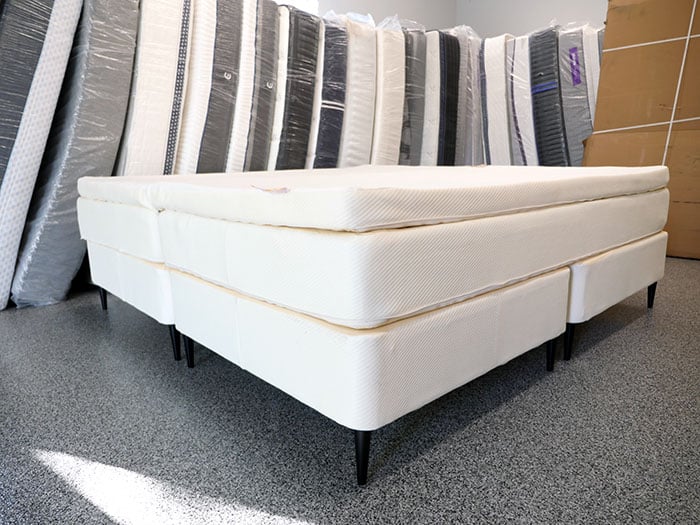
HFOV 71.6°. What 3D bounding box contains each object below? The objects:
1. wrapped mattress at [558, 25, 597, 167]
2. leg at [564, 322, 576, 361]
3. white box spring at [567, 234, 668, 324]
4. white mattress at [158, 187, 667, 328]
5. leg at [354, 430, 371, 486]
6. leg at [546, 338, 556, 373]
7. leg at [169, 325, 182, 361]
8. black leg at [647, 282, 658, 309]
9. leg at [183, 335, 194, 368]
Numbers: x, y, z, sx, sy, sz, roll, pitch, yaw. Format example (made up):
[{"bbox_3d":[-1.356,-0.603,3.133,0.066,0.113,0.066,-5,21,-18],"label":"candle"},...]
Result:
[{"bbox_3d":[2.707,-1.463,5.380,0.800,2.000,0.235,-12,7,-41],"label":"wrapped mattress"},{"bbox_3d":[0.777,0.272,1.734,0.034,0.160,0.034,-12,15,-41],"label":"leg"},{"bbox_3d":[0.813,-0.040,2.345,1.001,0.230,1.014,-11,15,-41],"label":"white box spring"},{"bbox_3d":[0.420,-0.172,1.947,2.000,0.203,1.018,-12,15,-41],"label":"white mattress"},{"bbox_3d":[0.029,0.423,1.082,0.034,0.160,0.034,-1,11,0],"label":"leg"},{"bbox_3d":[0.690,0.289,1.657,0.034,0.160,0.034,-12,15,-41],"label":"leg"},{"bbox_3d":[-0.652,0.288,1.827,0.034,0.160,0.034,-12,15,-41],"label":"leg"},{"bbox_3d":[1.445,0.135,2.323,0.034,0.160,0.034,-12,15,-41],"label":"black leg"},{"bbox_3d":[-0.580,0.302,1.753,0.034,0.160,0.034,-12,15,-41],"label":"leg"}]

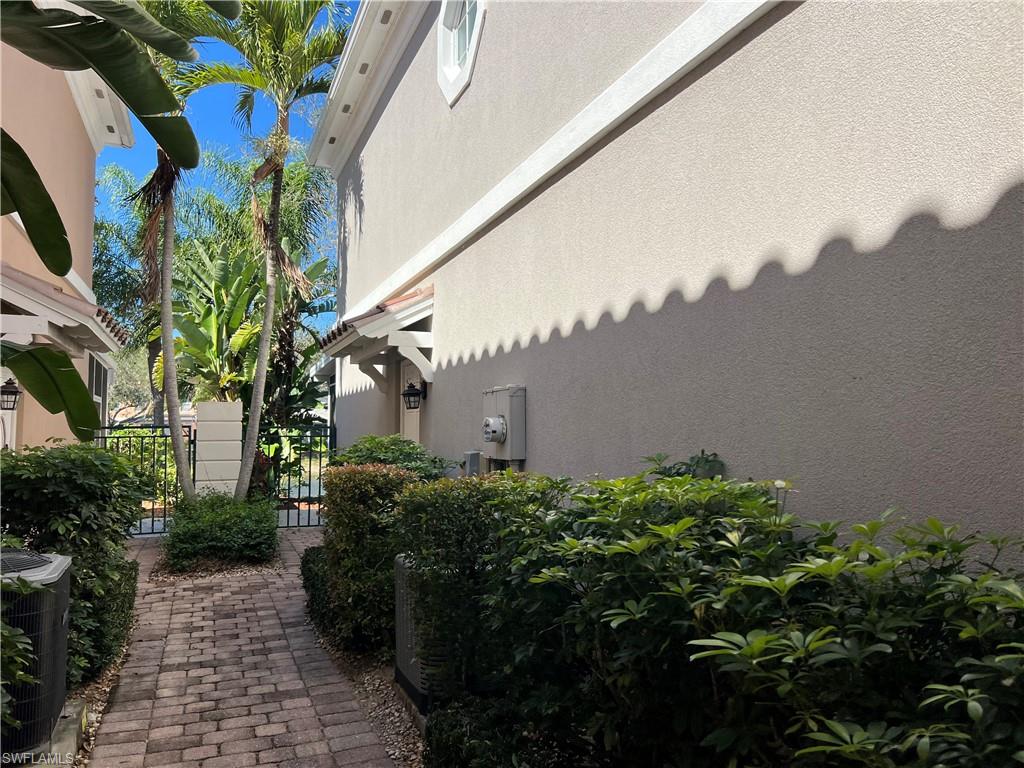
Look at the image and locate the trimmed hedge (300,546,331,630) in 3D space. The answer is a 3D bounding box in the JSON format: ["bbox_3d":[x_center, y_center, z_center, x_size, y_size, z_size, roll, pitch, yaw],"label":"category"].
[{"bbox_3d":[-1.492,1.619,6.179,0.340,0.470,1.050,1,-4,-22],"label":"trimmed hedge"}]

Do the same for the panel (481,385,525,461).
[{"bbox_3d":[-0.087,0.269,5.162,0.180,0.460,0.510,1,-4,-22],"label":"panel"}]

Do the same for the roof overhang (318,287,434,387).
[{"bbox_3d":[-1.456,-0.395,7.881,0.750,0.860,2.110,1,-4,-22],"label":"roof overhang"}]

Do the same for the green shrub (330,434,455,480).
[{"bbox_3d":[-1.147,1.173,6.748,0.900,1.430,1.100,1,-4,-22],"label":"green shrub"}]

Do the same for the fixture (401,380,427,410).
[{"bbox_3d":[-0.927,0.107,7.247,0.210,0.280,0.180,1,-4,-22],"label":"fixture"}]

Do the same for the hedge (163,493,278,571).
[{"bbox_3d":[-3.455,1.707,9.139,1.200,0.660,1.700,1,-4,-22],"label":"hedge"}]

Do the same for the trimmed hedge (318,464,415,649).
[{"bbox_3d":[-1.098,1.244,5.874,0.550,1.180,1.350,1,-4,-22],"label":"trimmed hedge"}]

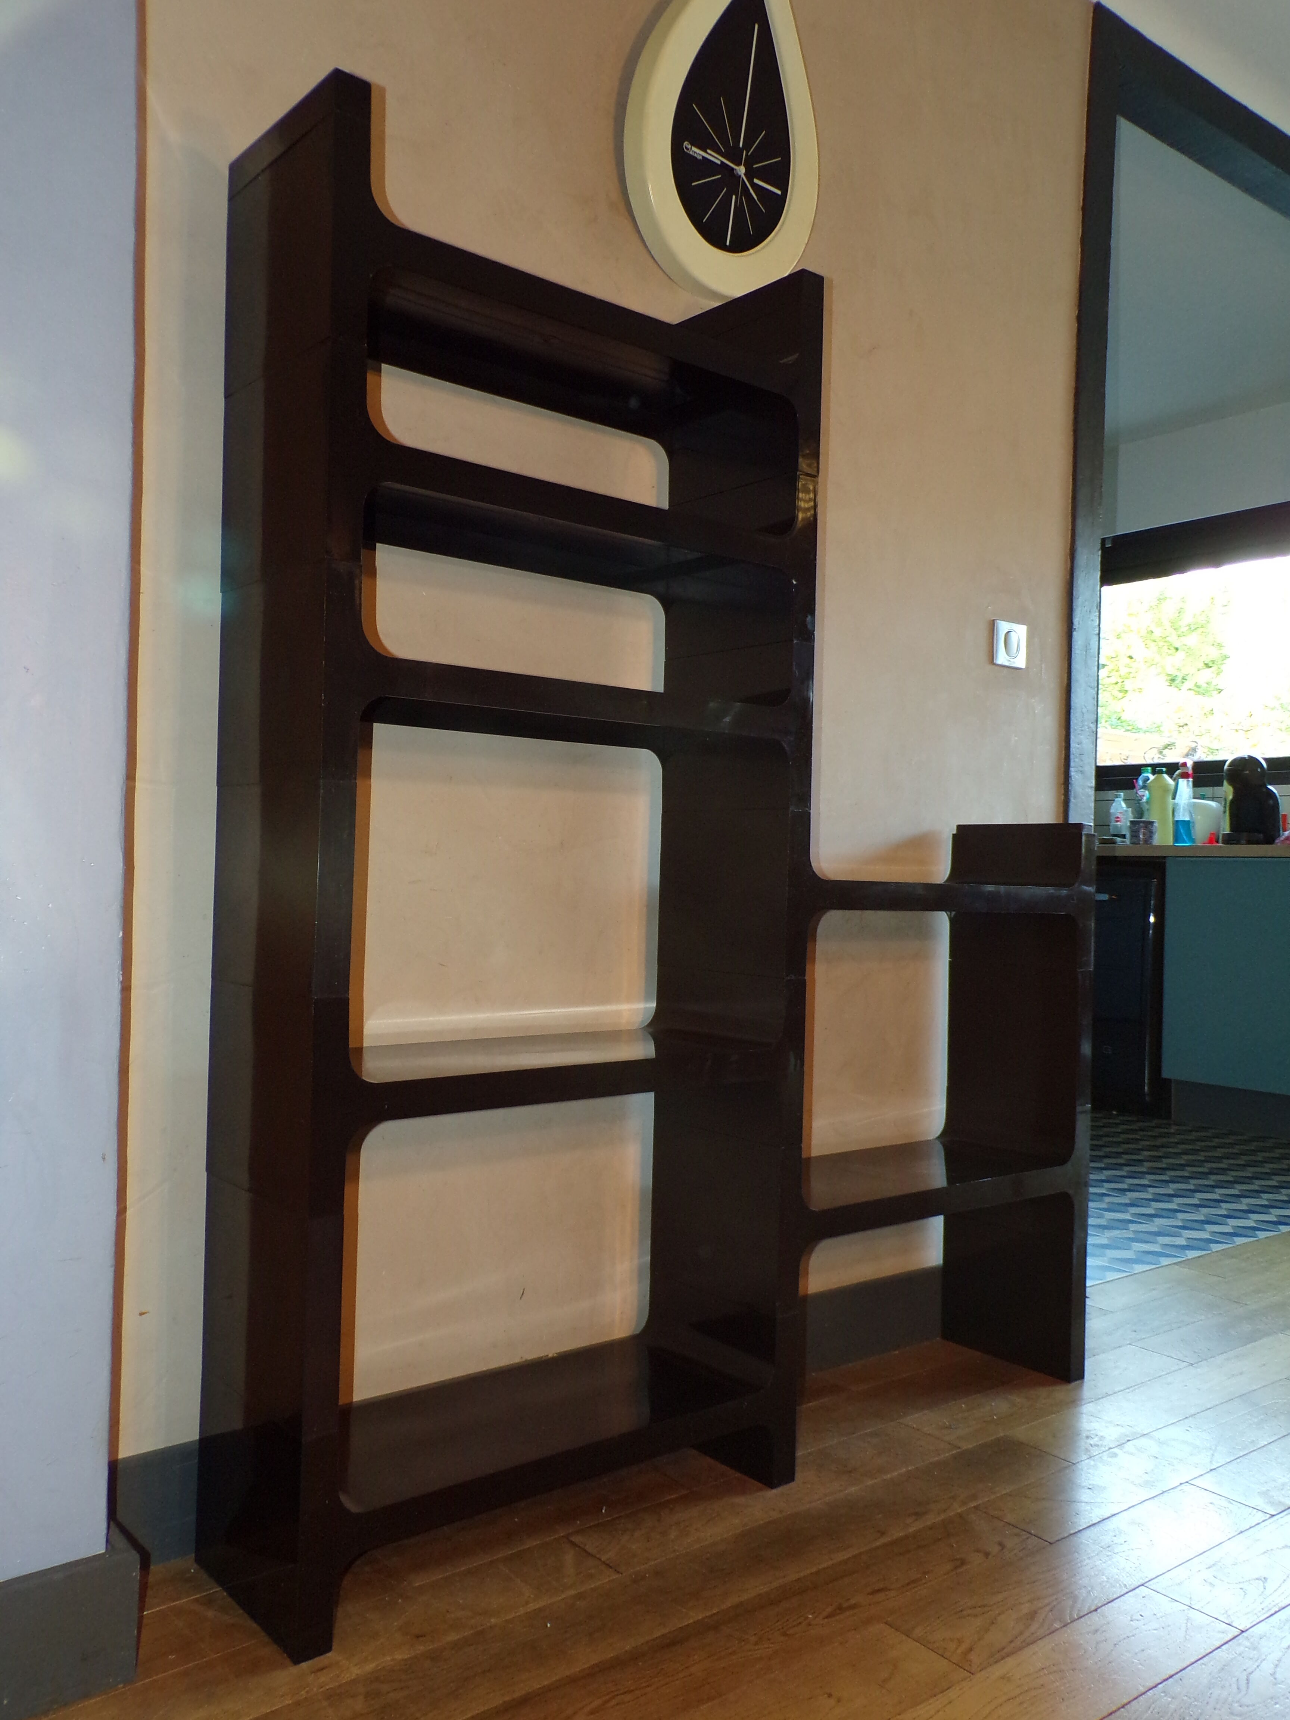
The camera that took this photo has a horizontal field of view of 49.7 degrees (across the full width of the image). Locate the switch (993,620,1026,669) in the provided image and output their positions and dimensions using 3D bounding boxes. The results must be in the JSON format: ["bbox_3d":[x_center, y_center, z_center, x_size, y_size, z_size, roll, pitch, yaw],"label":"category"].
[{"bbox_3d":[0.671,-0.395,2.555,0.080,0.080,0.012,2,-1,-38],"label":"switch"}]

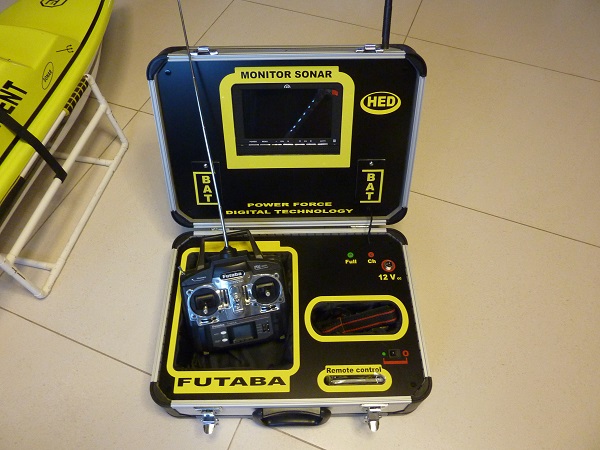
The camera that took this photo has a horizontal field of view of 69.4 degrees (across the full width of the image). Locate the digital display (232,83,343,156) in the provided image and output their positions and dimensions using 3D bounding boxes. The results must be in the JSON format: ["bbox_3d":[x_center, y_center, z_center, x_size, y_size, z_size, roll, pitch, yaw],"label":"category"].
[{"bbox_3d":[-0.021,-0.186,0.759,0.185,0.128,0.022,-1,33,0],"label":"digital display"}]

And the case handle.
[{"bbox_3d":[-0.014,0.320,0.717,0.129,0.034,0.030,-1,57,0],"label":"case handle"}]

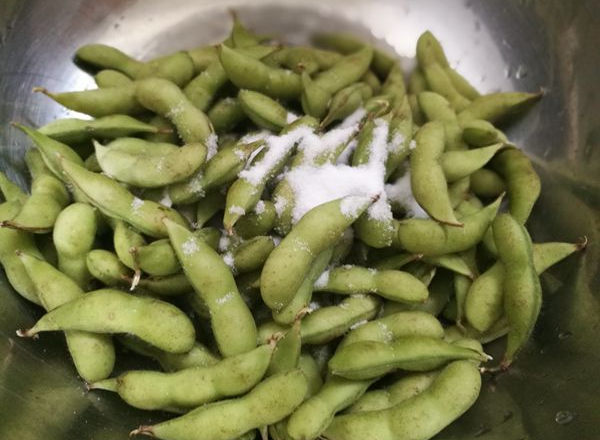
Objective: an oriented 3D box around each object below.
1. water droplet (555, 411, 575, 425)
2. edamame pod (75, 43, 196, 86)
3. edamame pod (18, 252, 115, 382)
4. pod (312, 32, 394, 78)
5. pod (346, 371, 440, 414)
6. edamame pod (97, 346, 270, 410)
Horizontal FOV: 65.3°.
[{"bbox_3d":[0.093,0.070,0.165,0.005,0.002,0.005,-30,49,11],"label":"water droplet"},{"bbox_3d":[-0.082,-0.079,0.234,0.063,0.013,0.018,10,56,7],"label":"edamame pod"},{"bbox_3d":[-0.088,0.032,0.178,0.015,0.013,0.066,-39,71,-4],"label":"edamame pod"},{"bbox_3d":[0.032,-0.091,0.252,0.055,0.013,0.016,35,62,22],"label":"pod"},{"bbox_3d":[0.040,0.070,0.187,0.048,0.011,0.013,-19,62,-12],"label":"pod"},{"bbox_3d":[-0.038,0.055,0.159,0.067,0.013,0.016,-12,65,-3],"label":"edamame pod"}]

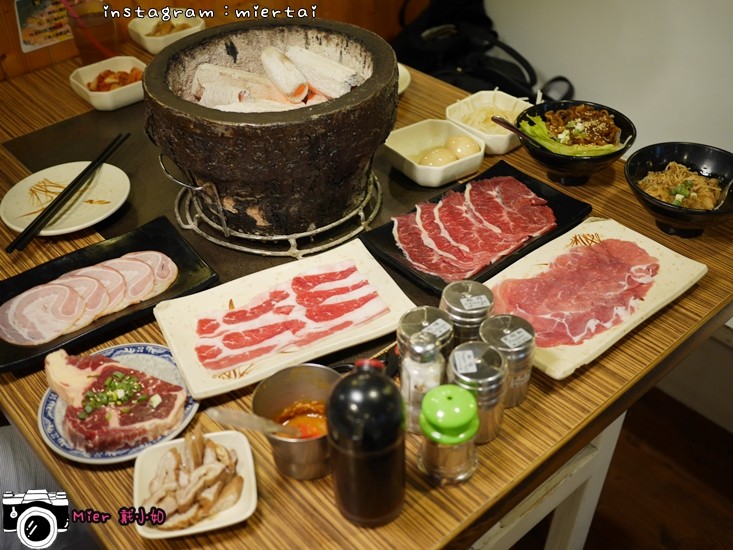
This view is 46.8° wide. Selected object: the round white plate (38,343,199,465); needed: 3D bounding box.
[{"bbox_3d":[-0.228,0.123,0.794,0.147,0.022,0.152,-18,42,-20],"label":"round white plate"}]

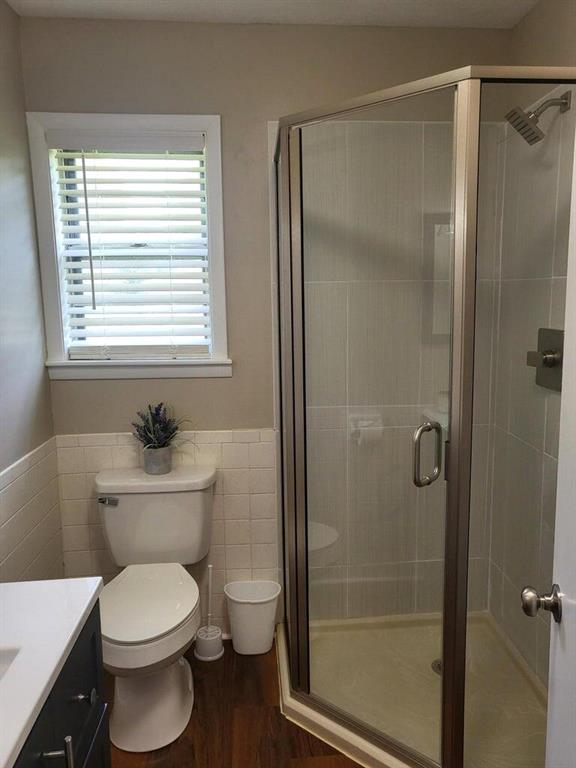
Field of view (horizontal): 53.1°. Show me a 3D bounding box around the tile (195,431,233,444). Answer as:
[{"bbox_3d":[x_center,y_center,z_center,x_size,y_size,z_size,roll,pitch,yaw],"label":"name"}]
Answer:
[{"bbox_3d":[-0.301,0.215,2.338,0.152,0.050,0.010,-1,8,-3],"label":"tile"}]

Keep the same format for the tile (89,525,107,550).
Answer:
[{"bbox_3d":[-0.753,0.625,2.358,0.108,0.107,0.009,-1,9,-4],"label":"tile"}]

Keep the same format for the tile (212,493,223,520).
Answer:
[{"bbox_3d":[-0.318,0.509,2.377,0.109,0.108,0.010,-1,8,-4],"label":"tile"}]

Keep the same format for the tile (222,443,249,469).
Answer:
[{"bbox_3d":[-0.210,0.291,2.344,0.108,0.107,0.009,-1,9,-4],"label":"tile"}]

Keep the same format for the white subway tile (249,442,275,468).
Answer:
[{"bbox_3d":[-0.104,0.291,2.361,0.107,0.107,0.010,-1,8,-3],"label":"white subway tile"}]

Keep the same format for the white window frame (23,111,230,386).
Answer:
[{"bbox_3d":[-0.585,-0.508,2.205,0.711,0.984,0.090,-1,8,-4],"label":"white window frame"}]

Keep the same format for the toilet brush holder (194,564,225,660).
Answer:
[{"bbox_3d":[-0.323,0.915,2.345,0.119,0.380,0.118,-1,8,-4],"label":"toilet brush holder"}]

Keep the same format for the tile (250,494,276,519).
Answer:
[{"bbox_3d":[-0.099,0.504,2.384,0.108,0.107,0.009,-1,9,-4],"label":"tile"}]

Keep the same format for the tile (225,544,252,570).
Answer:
[{"bbox_3d":[-0.208,0.724,2.415,0.107,0.107,0.010,-1,8,-3],"label":"tile"}]

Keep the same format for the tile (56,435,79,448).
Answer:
[{"bbox_3d":[-0.879,0.228,2.304,0.085,0.050,0.010,-1,8,-3],"label":"tile"}]

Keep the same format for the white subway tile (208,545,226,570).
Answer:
[{"bbox_3d":[-0.314,0.726,2.409,0.109,0.108,0.010,-1,8,-4],"label":"white subway tile"}]

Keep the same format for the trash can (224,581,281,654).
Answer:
[{"bbox_3d":[-0.141,0.968,2.349,0.230,0.267,0.170,-1,8,-4],"label":"trash can"}]

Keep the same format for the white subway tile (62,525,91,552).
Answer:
[{"bbox_3d":[-0.862,0.630,2.358,0.108,0.109,0.010,-1,8,-4],"label":"white subway tile"}]

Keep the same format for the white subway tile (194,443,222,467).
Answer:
[{"bbox_3d":[-0.319,0.294,2.337,0.108,0.107,0.009,-1,9,-4],"label":"white subway tile"}]

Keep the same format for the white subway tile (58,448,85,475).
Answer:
[{"bbox_3d":[-0.868,0.306,2.316,0.106,0.107,0.010,-1,8,-3],"label":"white subway tile"}]

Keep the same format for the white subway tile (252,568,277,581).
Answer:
[{"bbox_3d":[-0.095,0.826,2.434,0.108,0.107,0.009,-1,9,-4],"label":"white subway tile"}]

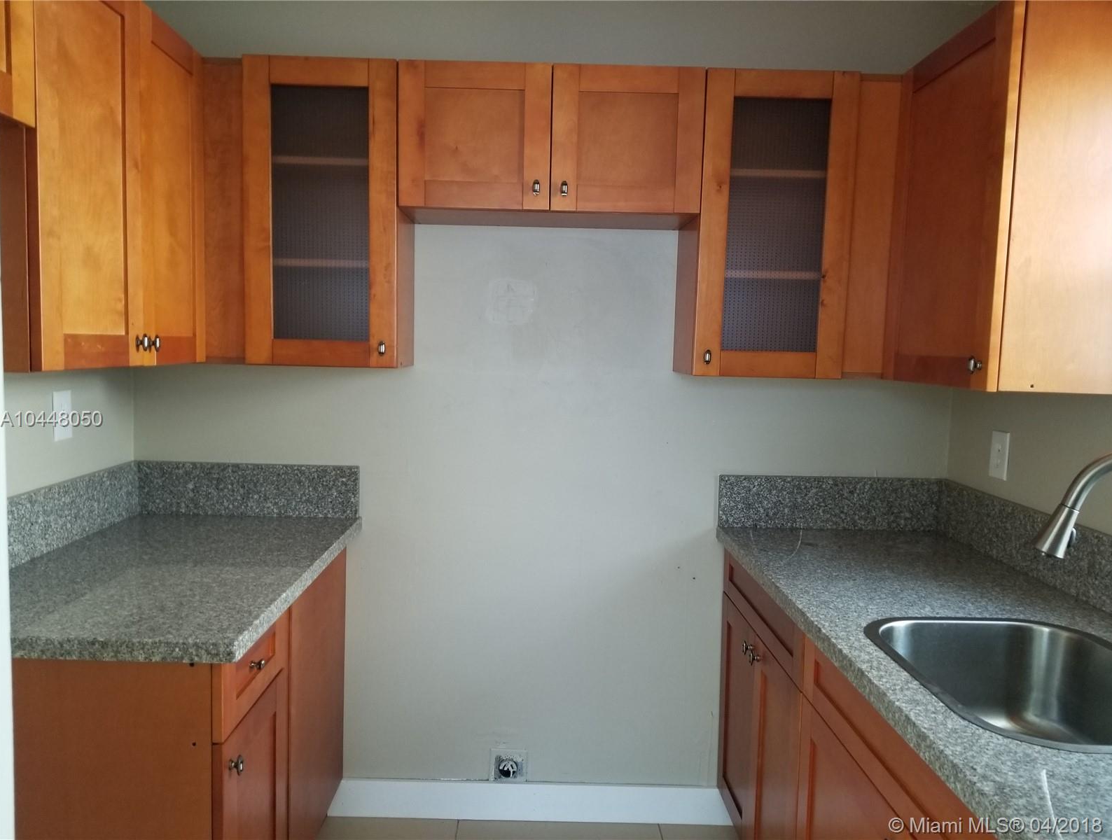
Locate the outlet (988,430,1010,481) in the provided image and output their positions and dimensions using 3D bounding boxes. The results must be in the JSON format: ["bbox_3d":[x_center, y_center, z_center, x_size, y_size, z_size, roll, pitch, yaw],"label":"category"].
[{"bbox_3d":[1.169,0.093,2.219,0.008,0.119,0.075,1,5,-1],"label":"outlet"}]

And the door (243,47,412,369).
[{"bbox_3d":[-0.589,-0.528,2.254,0.379,0.758,0.317,1,5,-1],"label":"door"}]

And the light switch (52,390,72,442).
[{"bbox_3d":[-1.214,-0.010,2.073,0.008,0.118,0.073,1,5,-1],"label":"light switch"}]

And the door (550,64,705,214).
[{"bbox_3d":[0.177,-0.695,2.094,0.371,0.352,0.020,1,6,-1],"label":"door"}]

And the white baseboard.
[{"bbox_3d":[-0.074,1.163,2.569,1.235,0.115,0.015,1,5,-1],"label":"white baseboard"}]

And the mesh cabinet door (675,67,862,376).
[{"bbox_3d":[0.550,-0.500,2.279,0.383,0.758,0.317,1,5,-1],"label":"mesh cabinet door"}]

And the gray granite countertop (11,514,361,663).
[{"bbox_3d":[-0.893,0.345,1.961,0.662,0.036,1.046,1,5,-1],"label":"gray granite countertop"}]

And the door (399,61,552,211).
[{"bbox_3d":[-0.200,-0.704,2.087,0.371,0.352,0.020,1,6,-1],"label":"door"}]

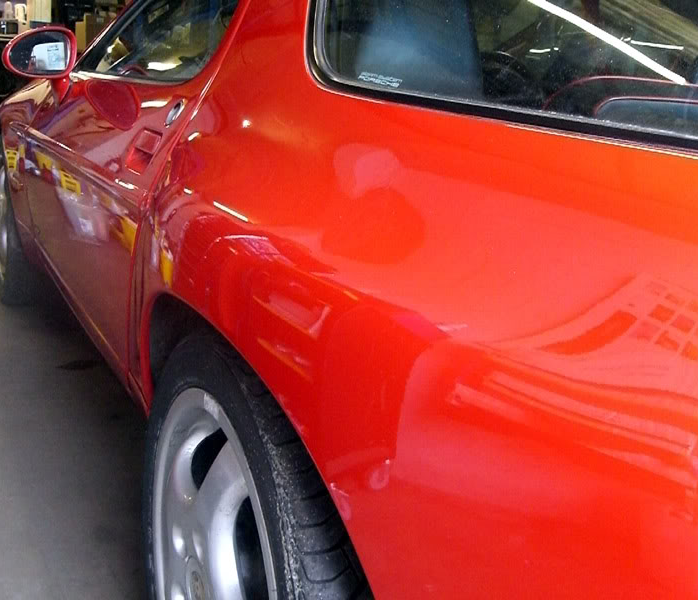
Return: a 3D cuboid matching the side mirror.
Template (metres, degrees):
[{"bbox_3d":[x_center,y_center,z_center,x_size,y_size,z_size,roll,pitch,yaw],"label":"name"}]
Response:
[{"bbox_3d":[-0.853,-0.652,2.420,0.200,0.190,0.140,-2,16,-28],"label":"side mirror"}]

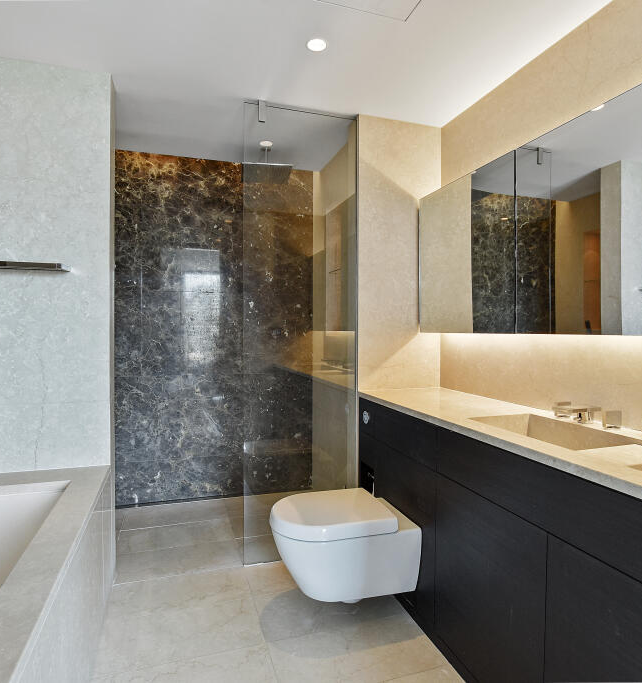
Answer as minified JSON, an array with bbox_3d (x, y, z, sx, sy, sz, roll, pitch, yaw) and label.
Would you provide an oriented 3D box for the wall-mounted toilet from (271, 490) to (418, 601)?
[{"bbox_3d":[0.073,0.860,1.789,0.572,0.345,0.364,0,2,-19],"label":"wall-mounted toilet"}]

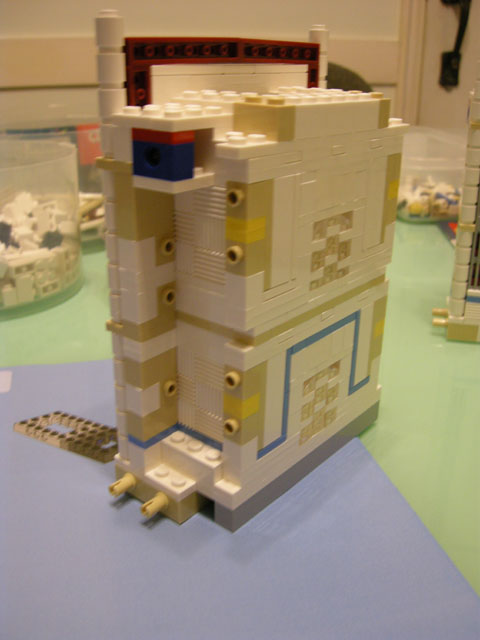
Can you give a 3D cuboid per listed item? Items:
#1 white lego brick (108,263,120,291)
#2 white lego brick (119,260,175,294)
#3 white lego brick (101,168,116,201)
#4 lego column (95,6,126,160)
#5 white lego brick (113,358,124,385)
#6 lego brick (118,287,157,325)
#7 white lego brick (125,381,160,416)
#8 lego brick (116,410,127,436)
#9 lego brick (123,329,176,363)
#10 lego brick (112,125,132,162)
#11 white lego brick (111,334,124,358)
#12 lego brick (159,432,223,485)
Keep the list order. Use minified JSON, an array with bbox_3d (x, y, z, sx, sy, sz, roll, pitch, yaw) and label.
[{"bbox_3d":[-0.037,-0.014,0.209,0.008,0.010,0.008,18,27,36],"label":"white lego brick"},{"bbox_3d":[-0.028,-0.014,0.206,0.008,0.006,0.016,18,27,36],"label":"white lego brick"},{"bbox_3d":[-0.036,-0.040,0.198,0.008,0.010,0.008,18,27,36],"label":"white lego brick"},{"bbox_3d":[-0.036,-0.066,0.188,0.008,0.040,0.008,1,22,0],"label":"lego column"},{"bbox_3d":[-0.038,0.016,0.221,0.008,0.010,0.008,18,27,36],"label":"white lego brick"},{"bbox_3d":[-0.031,-0.005,0.207,0.008,0.010,0.008,18,27,36],"label":"lego brick"},{"bbox_3d":[-0.032,0.024,0.219,0.008,0.010,0.008,18,27,36],"label":"white lego brick"},{"bbox_3d":[-0.038,0.034,0.227,0.008,0.010,0.008,18,27,36],"label":"lego brick"},{"bbox_3d":[-0.029,0.007,0.214,0.008,0.006,0.016,18,27,36],"label":"lego brick"},{"bbox_3d":[-0.030,-0.050,0.189,0.008,0.010,0.010,18,27,36],"label":"lego brick"},{"bbox_3d":[-0.038,0.007,0.217,0.008,0.010,0.008,18,27,36],"label":"white lego brick"},{"bbox_3d":[-0.015,0.046,0.223,0.024,0.011,0.008,18,27,36],"label":"lego brick"}]

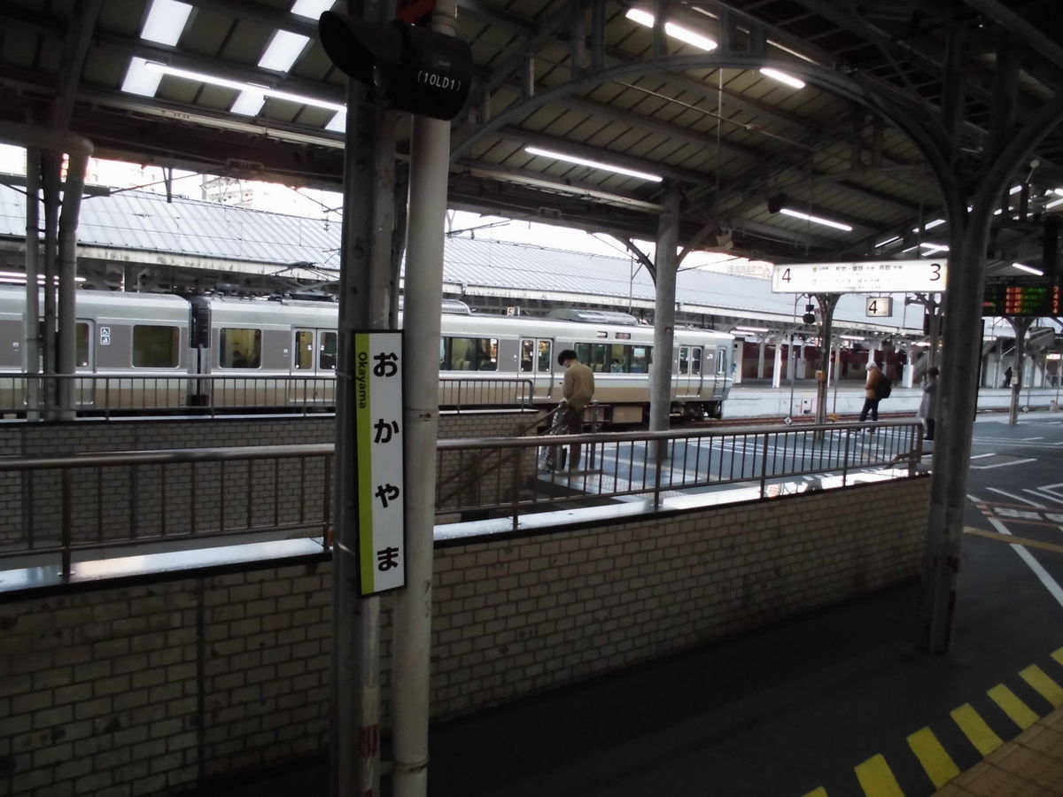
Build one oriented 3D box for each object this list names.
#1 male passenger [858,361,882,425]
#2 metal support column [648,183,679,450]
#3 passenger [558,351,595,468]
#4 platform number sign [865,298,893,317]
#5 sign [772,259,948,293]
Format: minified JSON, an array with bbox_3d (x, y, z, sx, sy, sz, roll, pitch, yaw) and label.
[{"bbox_3d":[7.712,-0.028,18.266,0.500,1.647,0.500,4,4,25],"label":"male passenger"},{"bbox_3d":[2.102,-1.193,12.448,0.300,4.274,0.300,-1,5,-38],"label":"metal support column"},{"bbox_3d":[0.621,0.149,11.145,0.360,1.646,0.460,6,5,40],"label":"passenger"},{"bbox_3d":[6.835,-1.779,15.657,0.200,0.380,0.440,-1,5,-38],"label":"platform number sign"},{"bbox_3d":[4.057,-1.506,9.963,0.180,0.365,2.190,-1,6,-43],"label":"sign"}]

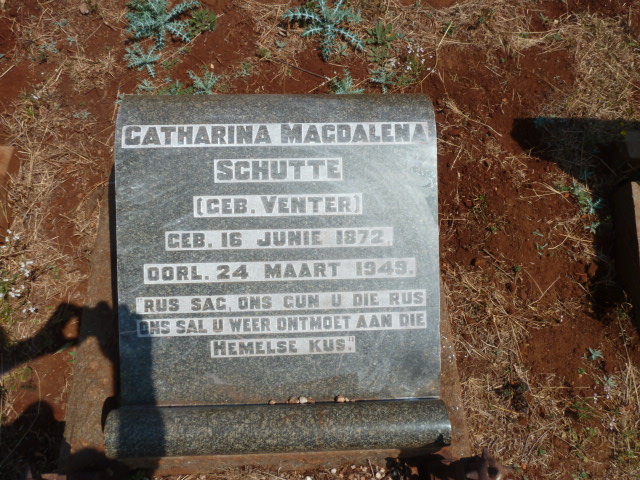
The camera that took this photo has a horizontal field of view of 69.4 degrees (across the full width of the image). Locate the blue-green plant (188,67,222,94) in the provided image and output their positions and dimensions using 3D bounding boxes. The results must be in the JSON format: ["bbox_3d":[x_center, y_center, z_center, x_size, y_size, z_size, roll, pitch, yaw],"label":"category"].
[{"bbox_3d":[-0.459,-0.626,1.837,0.130,0.060,0.125,0,65,0],"label":"blue-green plant"}]

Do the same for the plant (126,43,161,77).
[{"bbox_3d":[-0.724,-0.733,1.886,0.145,0.060,0.135,0,65,0],"label":"plant"}]

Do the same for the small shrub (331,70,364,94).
[{"bbox_3d":[0.109,-0.618,1.830,0.135,0.065,0.125,0,65,0],"label":"small shrub"}]

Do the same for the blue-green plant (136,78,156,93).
[{"bbox_3d":[-0.693,-0.615,1.845,0.080,0.035,0.065,0,65,0],"label":"blue-green plant"}]

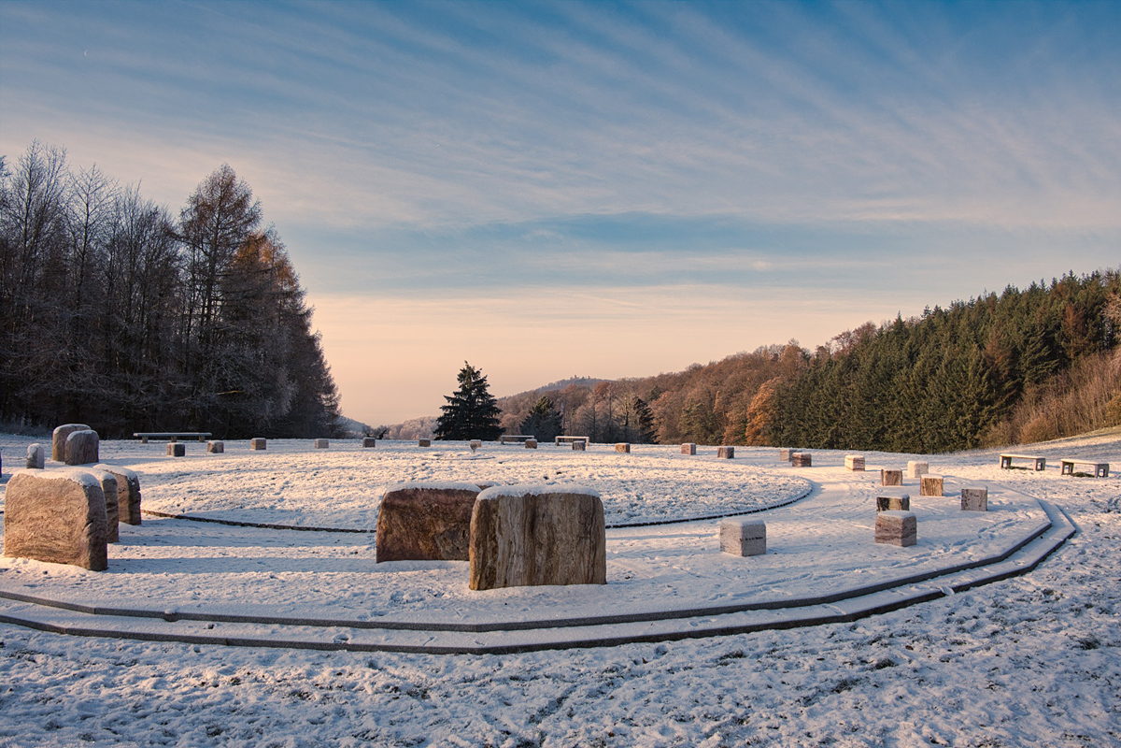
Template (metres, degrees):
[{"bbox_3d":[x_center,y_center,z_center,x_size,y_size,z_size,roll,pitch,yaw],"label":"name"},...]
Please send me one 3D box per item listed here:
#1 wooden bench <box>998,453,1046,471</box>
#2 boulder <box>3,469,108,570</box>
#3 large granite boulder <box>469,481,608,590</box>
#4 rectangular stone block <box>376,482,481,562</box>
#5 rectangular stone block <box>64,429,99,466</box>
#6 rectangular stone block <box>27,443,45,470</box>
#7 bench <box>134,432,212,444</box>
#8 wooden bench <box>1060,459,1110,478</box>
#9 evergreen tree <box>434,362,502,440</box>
[{"bbox_3d":[14.798,2.825,23.913,0.350,0.430,1.400,1,-2,-13],"label":"wooden bench"},{"bbox_3d":[-5.937,1.670,8.776,1.520,1.030,0.260,0,-3,24],"label":"boulder"},{"bbox_3d":[-0.243,1.719,7.954,1.400,1.000,0.340,1,-2,-11],"label":"large granite boulder"},{"bbox_3d":[-1.531,1.791,9.118,1.360,0.920,0.330,1,-2,-7],"label":"rectangular stone block"},{"bbox_3d":[-13.930,2.114,21.765,0.270,1.000,1.050,0,-2,8],"label":"rectangular stone block"},{"bbox_3d":[-14.047,2.208,20.021,0.280,0.670,0.280,1,-2,0],"label":"rectangular stone block"},{"bbox_3d":[-17.184,2.822,33.205,3.100,0.430,0.450,3,-3,-40],"label":"bench"},{"bbox_3d":[15.269,2.740,21.785,0.360,0.440,1.350,1,-2,-7],"label":"wooden bench"},{"bbox_3d":[-8.077,2.273,64.957,5.700,6.800,5.700,1,-2,0],"label":"evergreen tree"}]

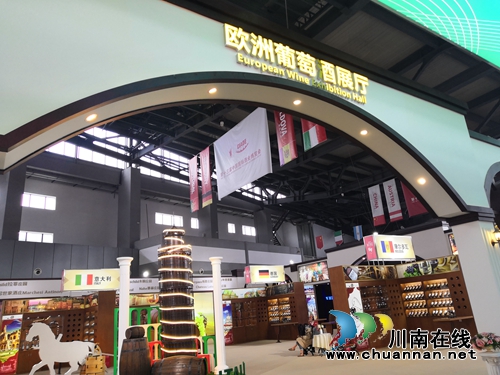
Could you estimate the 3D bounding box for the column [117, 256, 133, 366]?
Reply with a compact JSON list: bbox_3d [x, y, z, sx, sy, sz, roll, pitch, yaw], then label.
[{"bbox_3d":[-3.055,3.296,9.497,0.419,3.110,0.419,1,-19,-18],"label":"column"}]

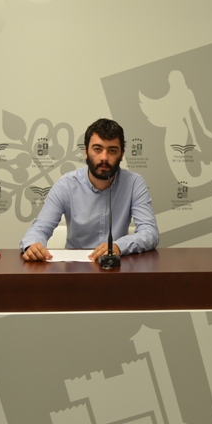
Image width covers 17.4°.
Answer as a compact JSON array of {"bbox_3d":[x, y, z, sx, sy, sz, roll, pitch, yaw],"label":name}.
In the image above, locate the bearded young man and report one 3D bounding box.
[{"bbox_3d":[-0.060,0.262,2.910,0.550,1.300,0.700,0,6,-2],"label":"bearded young man"}]

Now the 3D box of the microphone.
[{"bbox_3d":[0.012,0.026,2.510,0.080,0.345,0.150,0,6,-3],"label":"microphone"}]

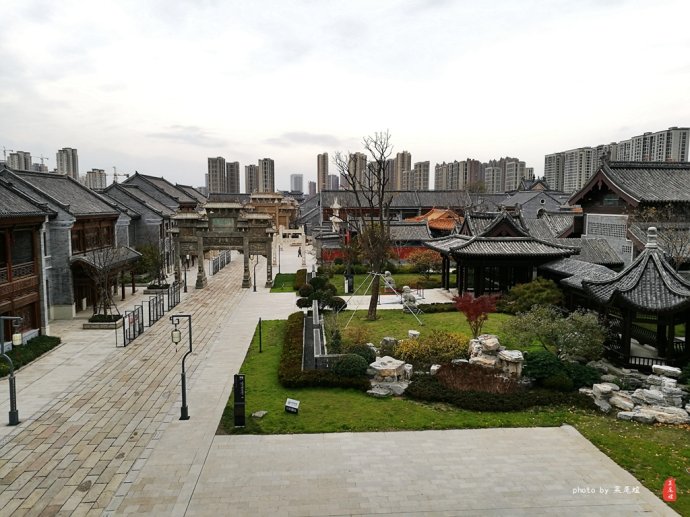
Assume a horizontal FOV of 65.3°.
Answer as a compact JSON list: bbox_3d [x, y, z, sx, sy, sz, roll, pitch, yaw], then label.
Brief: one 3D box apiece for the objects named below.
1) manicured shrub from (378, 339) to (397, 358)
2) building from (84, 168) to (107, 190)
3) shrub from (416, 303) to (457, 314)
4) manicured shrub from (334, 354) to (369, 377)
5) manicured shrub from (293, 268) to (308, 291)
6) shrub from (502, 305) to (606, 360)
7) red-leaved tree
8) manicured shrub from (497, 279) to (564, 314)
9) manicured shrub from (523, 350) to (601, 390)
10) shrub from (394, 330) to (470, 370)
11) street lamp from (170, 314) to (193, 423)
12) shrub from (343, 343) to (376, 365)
[{"bbox_3d":[2.276,4.722,28.512,0.950,1.020,0.900,0,6,-4],"label":"manicured shrub"},{"bbox_3d":[-390.271,-111.312,843.236,26.000,61.000,18.000,0,6,-4],"label":"building"},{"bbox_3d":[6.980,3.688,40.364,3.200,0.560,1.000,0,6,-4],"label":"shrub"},{"bbox_3d":[0.298,5.237,26.679,1.650,1.100,1.600,0,6,0],"label":"manicured shrub"},{"bbox_3d":[-4.445,2.135,54.547,1.150,0.660,11.000,0,6,-4],"label":"manicured shrub"},{"bbox_3d":[10.582,3.741,27.334,5.100,2.900,4.000,0,6,-4],"label":"shrub"},{"bbox_3d":[7.661,3.410,31.410,2.700,2.750,2.400,0,6,-4],"label":"red-leaved tree"},{"bbox_3d":[14.662,2.972,42.523,4.300,2.500,3.500,0,6,0],"label":"manicured shrub"},{"bbox_3d":[10.452,5.263,25.973,3.250,1.300,2.000,0,6,0],"label":"manicured shrub"},{"bbox_3d":[4.724,4.790,29.044,3.850,1.550,2.400,0,6,0],"label":"shrub"},{"bbox_3d":[-6.589,4.343,21.552,0.840,4.300,0.400,0,6,-4],"label":"street lamp"},{"bbox_3d":[0.826,4.984,28.664,1.700,1.200,1.700,0,6,0],"label":"shrub"}]

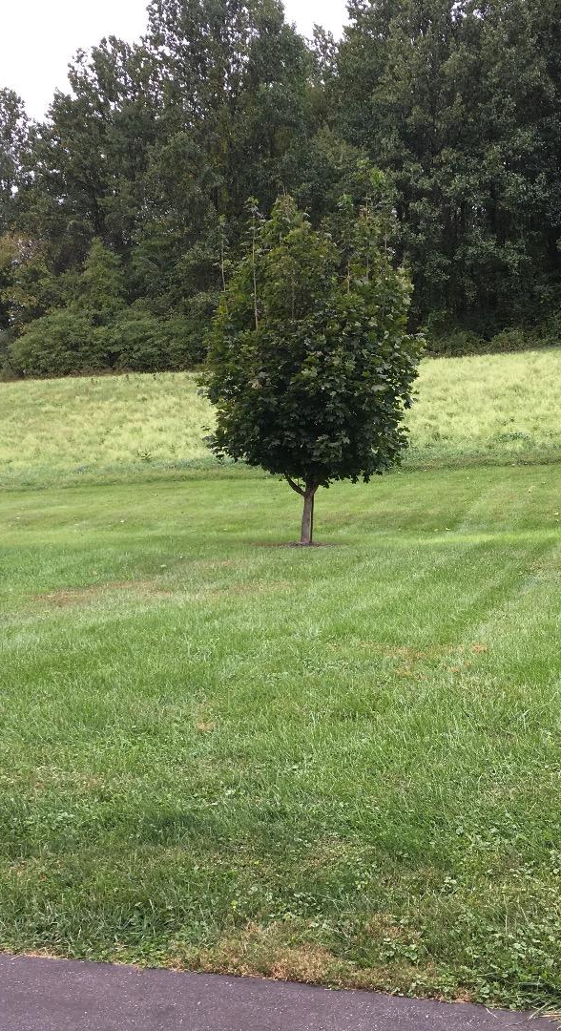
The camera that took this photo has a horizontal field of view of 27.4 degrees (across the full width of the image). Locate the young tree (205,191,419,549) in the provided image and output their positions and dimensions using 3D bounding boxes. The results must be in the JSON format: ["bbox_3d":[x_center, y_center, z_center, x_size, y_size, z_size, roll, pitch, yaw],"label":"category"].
[{"bbox_3d":[0.450,-2.100,16.500,3.100,5.000,3.050,0,1,0],"label":"young tree"}]

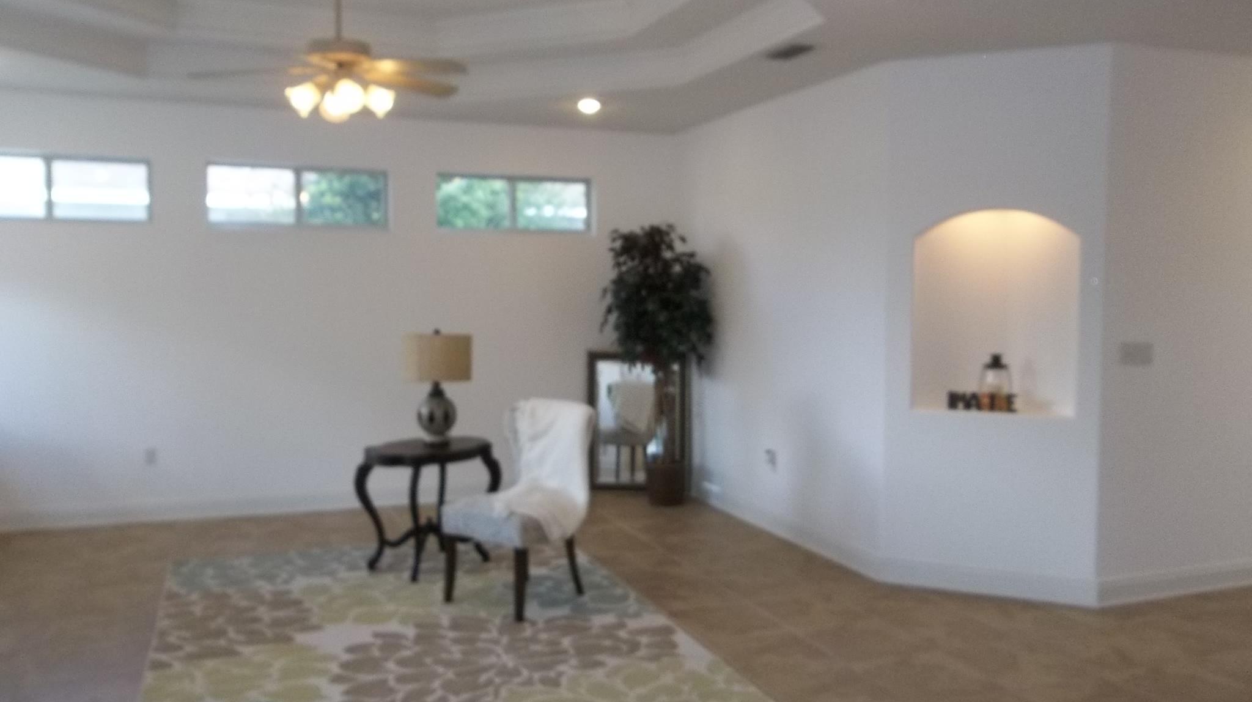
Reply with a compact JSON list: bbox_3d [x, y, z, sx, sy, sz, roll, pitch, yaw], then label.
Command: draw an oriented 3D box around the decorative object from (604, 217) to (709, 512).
[{"bbox_3d":[0.232,0.093,7.393,0.840,2.081,0.760,0,4,0],"label":"decorative object"}]

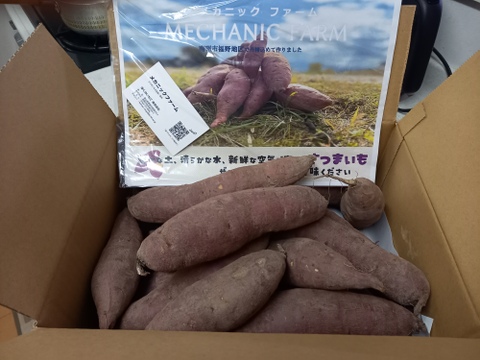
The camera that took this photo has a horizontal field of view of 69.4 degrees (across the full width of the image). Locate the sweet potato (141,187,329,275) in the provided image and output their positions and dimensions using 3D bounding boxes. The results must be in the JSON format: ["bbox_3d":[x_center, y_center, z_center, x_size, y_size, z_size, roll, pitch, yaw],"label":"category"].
[{"bbox_3d":[-0.002,0.039,0.324,0.188,0.050,0.052,-16,52,-14],"label":"sweet potato"}]

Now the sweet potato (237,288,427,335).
[{"bbox_3d":[0.074,0.126,0.318,0.185,0.048,0.050,0,50,3],"label":"sweet potato"}]

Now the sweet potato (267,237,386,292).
[{"bbox_3d":[0.080,0.083,0.322,0.109,0.042,0.042,17,51,15],"label":"sweet potato"}]

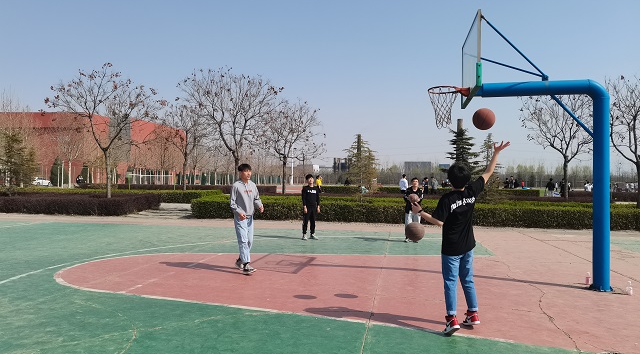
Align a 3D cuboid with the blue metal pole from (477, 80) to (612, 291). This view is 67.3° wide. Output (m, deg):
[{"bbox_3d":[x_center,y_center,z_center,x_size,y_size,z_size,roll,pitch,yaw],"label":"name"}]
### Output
[{"bbox_3d":[3.366,0.096,7.251,1.920,3.080,0.280,1,-1,9],"label":"blue metal pole"}]

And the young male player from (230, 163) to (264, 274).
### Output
[{"bbox_3d":[-1.215,0.691,8.000,0.440,1.790,0.520,0,-1,41],"label":"young male player"}]

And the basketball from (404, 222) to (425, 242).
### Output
[{"bbox_3d":[1.181,0.683,5.970,0.243,0.243,0.243,1,-1,10],"label":"basketball"}]

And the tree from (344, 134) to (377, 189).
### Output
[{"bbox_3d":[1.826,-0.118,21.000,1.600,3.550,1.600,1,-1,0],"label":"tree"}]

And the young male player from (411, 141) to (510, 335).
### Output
[{"bbox_3d":[1.486,0.603,5.009,0.950,1.970,0.600,1,-1,-16],"label":"young male player"}]

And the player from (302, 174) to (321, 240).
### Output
[{"bbox_3d":[-0.227,0.794,12.850,0.490,1.740,0.320,1,-1,-10],"label":"player"}]

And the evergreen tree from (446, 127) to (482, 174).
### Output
[{"bbox_3d":[6.298,-0.242,21.019,1.900,4.100,1.900,1,-1,10],"label":"evergreen tree"}]

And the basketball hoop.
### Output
[{"bbox_3d":[2.009,-1.091,7.447,0.600,0.600,0.470,1,-1,9],"label":"basketball hoop"}]

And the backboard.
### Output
[{"bbox_3d":[2.334,-1.722,7.402,0.060,1.050,1.800,1,-1,9],"label":"backboard"}]

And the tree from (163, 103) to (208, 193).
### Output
[{"bbox_3d":[-9.047,-1.648,32.532,3.300,6.700,3.200,1,-1,10],"label":"tree"}]

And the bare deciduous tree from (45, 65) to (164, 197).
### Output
[{"bbox_3d":[-9.859,-1.807,22.232,5.400,6.850,5.100,1,-1,10],"label":"bare deciduous tree"}]

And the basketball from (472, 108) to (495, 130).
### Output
[{"bbox_3d":[1.799,-0.634,5.270,0.244,0.244,0.244,1,-1,0],"label":"basketball"}]

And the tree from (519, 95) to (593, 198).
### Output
[{"bbox_3d":[13.416,-1.440,26.532,4.800,6.800,4.600,1,-1,10],"label":"tree"}]

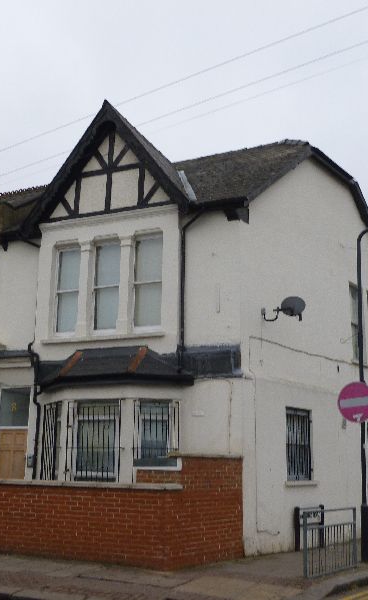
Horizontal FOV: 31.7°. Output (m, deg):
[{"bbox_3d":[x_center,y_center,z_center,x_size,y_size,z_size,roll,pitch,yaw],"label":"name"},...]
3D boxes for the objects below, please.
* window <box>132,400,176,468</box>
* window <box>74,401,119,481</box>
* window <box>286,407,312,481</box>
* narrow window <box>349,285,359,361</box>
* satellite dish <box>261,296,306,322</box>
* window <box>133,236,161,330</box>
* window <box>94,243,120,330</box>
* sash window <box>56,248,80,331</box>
[{"bbox_3d":[-0.540,2.604,12.125,0.870,1.440,0.200,7,-15,-23],"label":"window"},{"bbox_3d":[-1.651,2.621,12.102,0.960,1.470,0.200,-5,-15,23],"label":"window"},{"bbox_3d":[2.464,3.075,13.785,0.200,1.480,1.130,-9,-17,35],"label":"window"},{"bbox_3d":[4.416,0.608,16.534,0.150,2.004,0.636,-10,-18,39],"label":"narrow window"},{"bbox_3d":[2.007,0.191,12.991,0.820,0.440,0.450,-9,-17,33],"label":"satellite dish"},{"bbox_3d":[-0.759,-0.381,13.536,0.683,2.005,0.150,-5,-15,23],"label":"window"},{"bbox_3d":[-1.627,-0.293,13.764,0.670,1.920,0.200,-5,-15,23],"label":"window"},{"bbox_3d":[-2.540,-0.230,14.149,0.660,1.910,0.200,-5,-15,23],"label":"sash window"}]

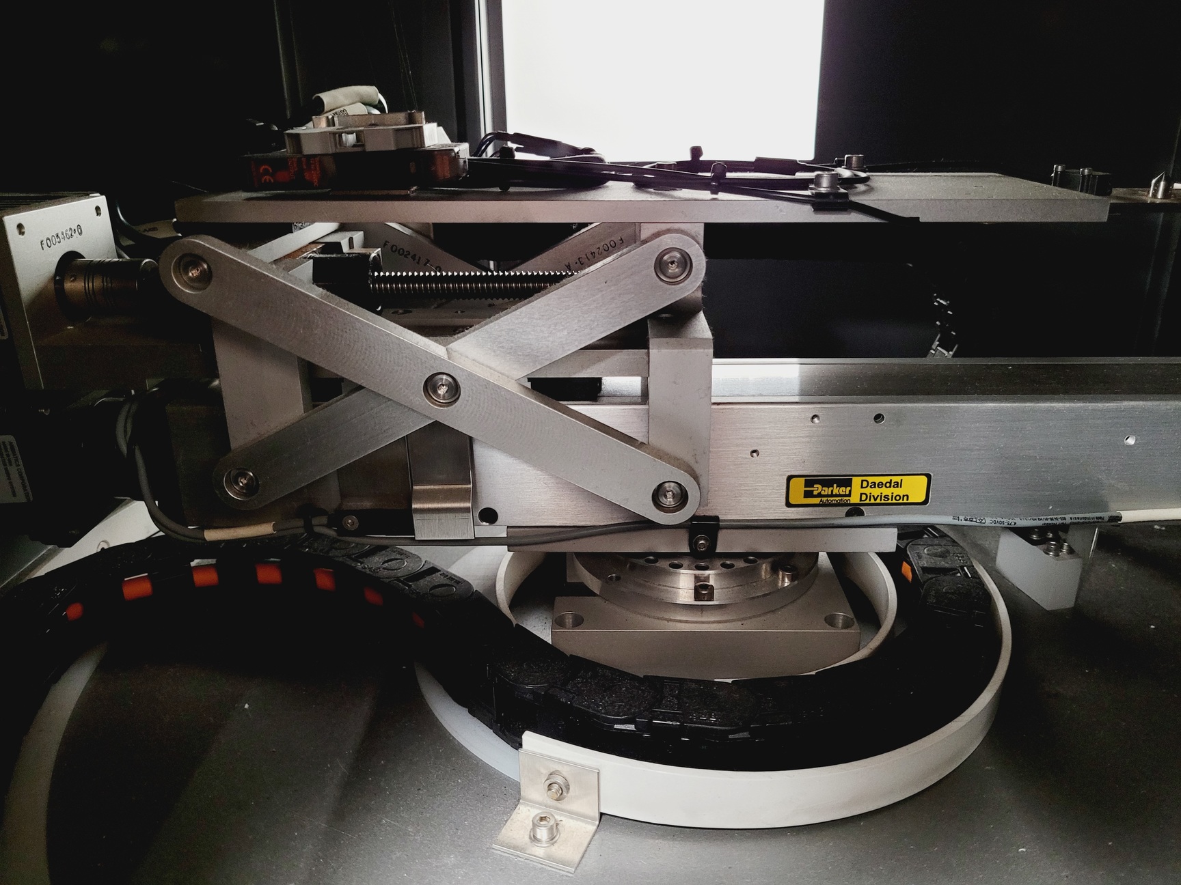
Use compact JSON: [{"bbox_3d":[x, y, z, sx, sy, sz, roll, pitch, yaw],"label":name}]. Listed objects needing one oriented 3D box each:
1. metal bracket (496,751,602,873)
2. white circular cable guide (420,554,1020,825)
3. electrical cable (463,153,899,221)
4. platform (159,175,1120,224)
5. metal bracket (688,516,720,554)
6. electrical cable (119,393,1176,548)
[{"bbox_3d":[-0.017,0.140,0.339,0.033,0.029,0.026,8,23,19],"label":"metal bracket"},{"bbox_3d":[0.056,0.081,0.478,0.306,0.026,0.306,0,22,0],"label":"white circular cable guide"},{"bbox_3d":[0.035,-0.110,0.381,0.182,0.019,0.080,0,22,1],"label":"electrical cable"},{"bbox_3d":[0.020,-0.112,0.402,0.367,0.009,0.109,0,22,1],"label":"platform"},{"bbox_3d":[0.053,0.044,0.418,0.015,0.019,0.007,0,22,1],"label":"metal bracket"},{"bbox_3d":[0.027,0.011,0.419,0.493,0.073,0.033,0,22,1],"label":"electrical cable"}]

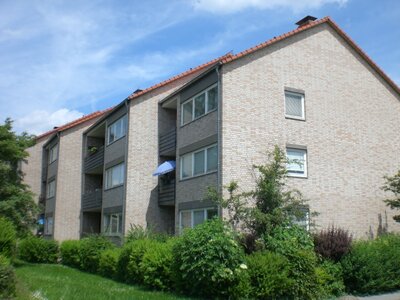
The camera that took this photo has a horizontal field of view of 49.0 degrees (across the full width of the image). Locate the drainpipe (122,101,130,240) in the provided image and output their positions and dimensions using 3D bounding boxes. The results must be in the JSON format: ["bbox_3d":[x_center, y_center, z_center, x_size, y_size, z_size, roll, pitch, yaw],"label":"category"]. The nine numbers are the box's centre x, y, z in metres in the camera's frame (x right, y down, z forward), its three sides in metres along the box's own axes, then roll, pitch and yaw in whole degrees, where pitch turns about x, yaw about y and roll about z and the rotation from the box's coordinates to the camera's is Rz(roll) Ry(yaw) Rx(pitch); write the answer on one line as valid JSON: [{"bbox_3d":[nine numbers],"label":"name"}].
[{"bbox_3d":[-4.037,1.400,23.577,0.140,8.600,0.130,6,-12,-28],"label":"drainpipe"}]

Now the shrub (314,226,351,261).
[{"bbox_3d":[3.961,3.134,12.974,1.250,1.600,1.200,-3,-11,16],"label":"shrub"}]

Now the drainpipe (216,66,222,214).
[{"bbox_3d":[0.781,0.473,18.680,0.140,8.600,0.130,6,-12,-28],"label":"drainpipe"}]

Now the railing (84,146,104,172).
[{"bbox_3d":[-7.288,0.757,29.992,0.120,1.100,5.100,6,-12,-27],"label":"railing"}]

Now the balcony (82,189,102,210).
[{"bbox_3d":[-7.307,3.409,29.486,0.120,1.100,5.100,6,-12,-27],"label":"balcony"}]

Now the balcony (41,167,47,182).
[{"bbox_3d":[-13.086,2.039,36.878,0.100,1.100,2.400,6,-12,-28],"label":"balcony"}]

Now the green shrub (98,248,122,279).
[{"bbox_3d":[-3.519,4.370,17.077,0.870,1.070,0.900,6,-12,-27],"label":"green shrub"}]

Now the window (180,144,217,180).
[{"bbox_3d":[-0.105,0.610,20.573,0.120,1.220,3.650,6,-12,-28],"label":"window"}]

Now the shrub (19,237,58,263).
[{"bbox_3d":[-8.723,5.471,23.970,2.000,1.420,1.500,6,-12,-27],"label":"shrub"}]

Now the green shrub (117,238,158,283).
[{"bbox_3d":[-1.874,3.355,13.390,1.350,1.350,1.250,1,-10,-8],"label":"green shrub"}]

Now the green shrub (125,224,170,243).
[{"bbox_3d":[-2.112,4.187,18.440,1.850,1.960,1.600,6,-12,-27],"label":"green shrub"}]

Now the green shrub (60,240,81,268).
[{"bbox_3d":[-5.579,4.457,18.924,1.000,1.200,1.000,3,-11,-16],"label":"green shrub"}]

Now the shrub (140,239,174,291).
[{"bbox_3d":[-1.268,3.443,13.282,1.100,1.500,1.150,0,-11,0],"label":"shrub"}]

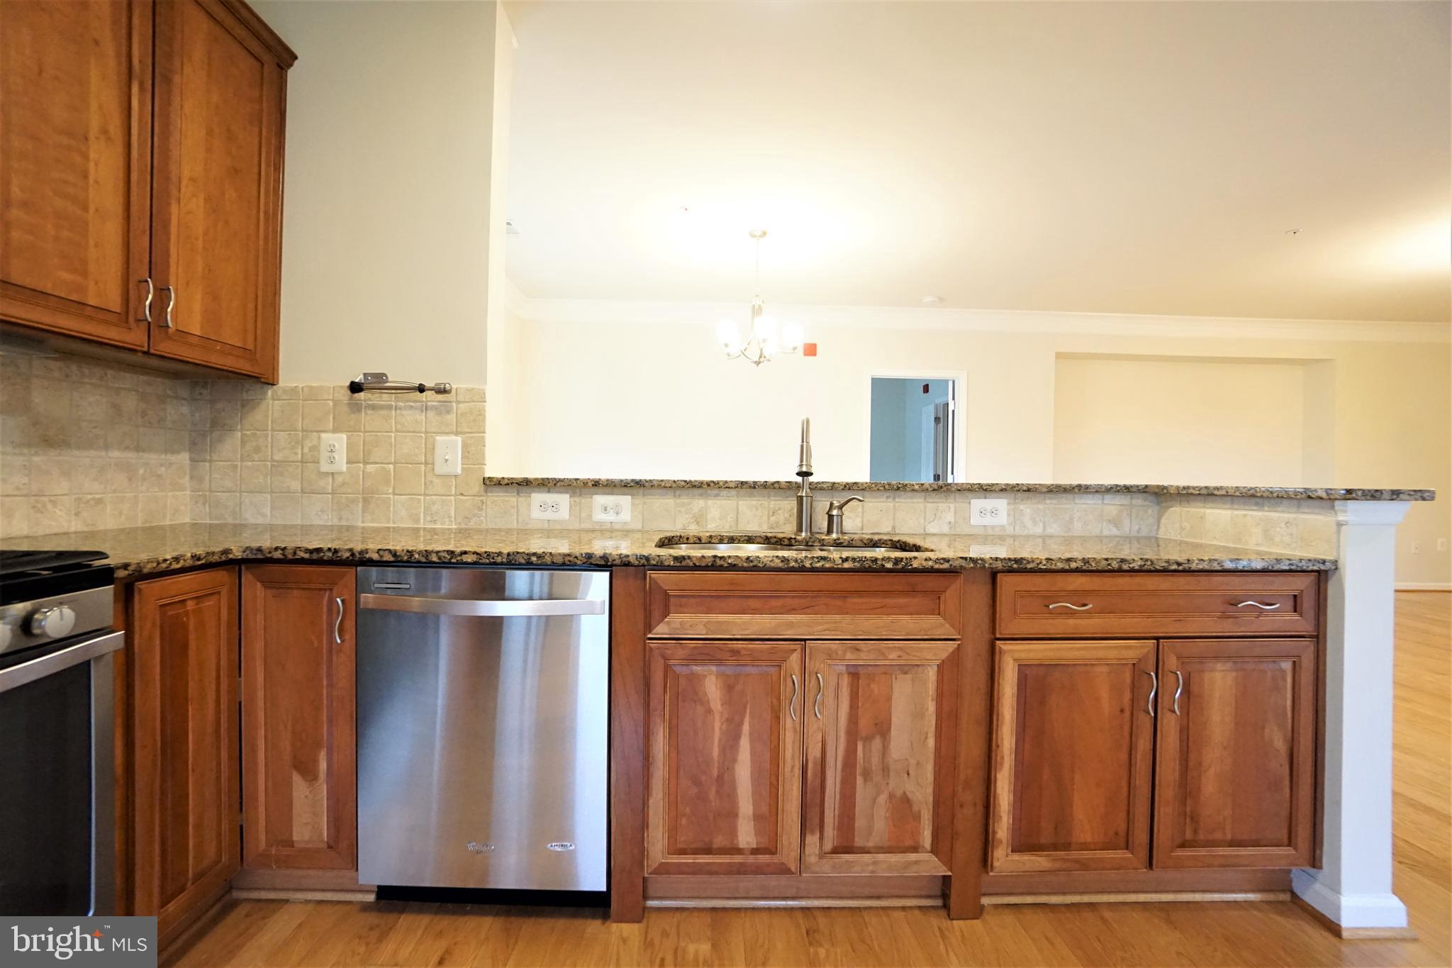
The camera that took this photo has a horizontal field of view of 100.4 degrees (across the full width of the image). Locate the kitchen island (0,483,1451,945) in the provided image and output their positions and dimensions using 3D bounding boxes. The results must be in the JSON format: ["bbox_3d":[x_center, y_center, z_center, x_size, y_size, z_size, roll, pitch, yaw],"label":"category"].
[{"bbox_3d":[-0.029,0.522,1.880,3.380,1.070,0.910,1,1,-1],"label":"kitchen island"}]

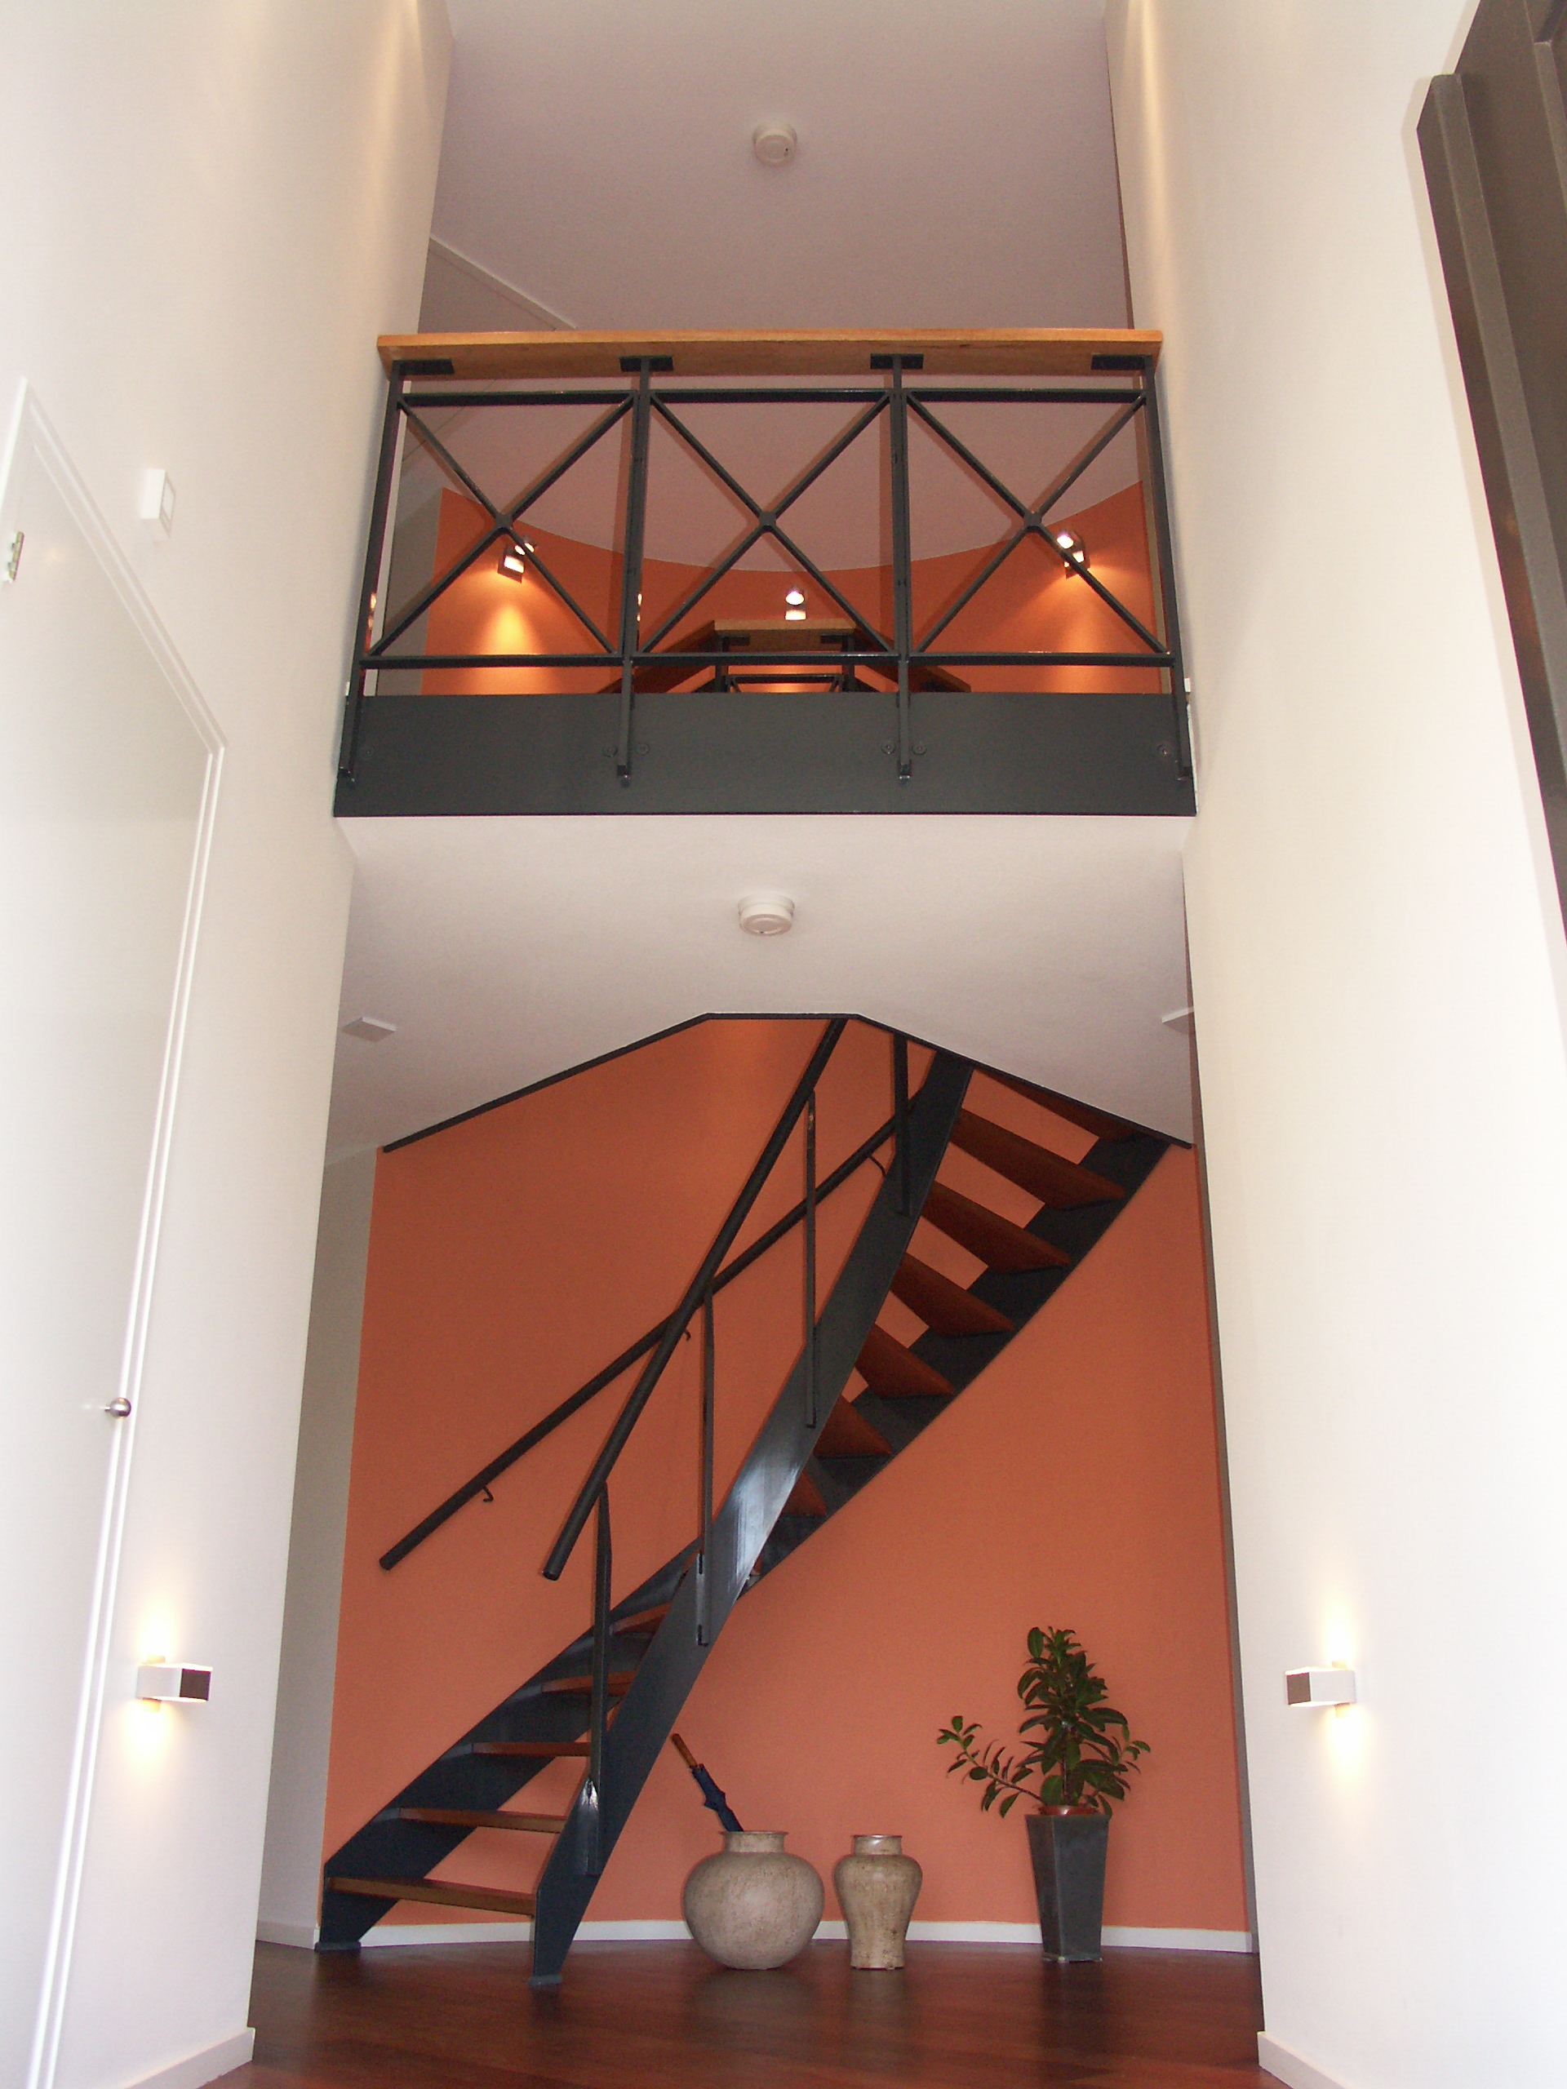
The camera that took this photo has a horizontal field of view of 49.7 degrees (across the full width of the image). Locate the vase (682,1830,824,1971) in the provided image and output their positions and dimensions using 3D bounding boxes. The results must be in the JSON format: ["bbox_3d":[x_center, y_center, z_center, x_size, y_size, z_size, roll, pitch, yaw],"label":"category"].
[{"bbox_3d":[-0.080,2.245,4.446,0.369,0.315,0.369,0,-22,0],"label":"vase"}]

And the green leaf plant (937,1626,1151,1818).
[{"bbox_3d":[0.739,1.919,4.796,0.578,0.507,0.433,0,-22,0],"label":"green leaf plant"}]

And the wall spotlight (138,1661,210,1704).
[{"bbox_3d":[-0.961,1.011,2.671,0.072,0.054,0.144,0,-22,0],"label":"wall spotlight"}]

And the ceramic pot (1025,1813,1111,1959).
[{"bbox_3d":[0.785,2.305,4.640,0.170,0.350,0.170,7,-23,-16],"label":"ceramic pot"}]

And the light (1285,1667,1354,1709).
[{"bbox_3d":[0.876,1.050,2.759,0.072,0.054,0.144,0,-22,0],"label":"light"}]

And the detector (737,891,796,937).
[{"bbox_3d":[-0.041,-0.326,4.242,0.142,0.054,0.142,0,-22,0],"label":"detector"}]

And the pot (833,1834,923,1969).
[{"bbox_3d":[0.248,2.241,4.430,0.231,0.312,0.231,0,-22,0],"label":"pot"}]

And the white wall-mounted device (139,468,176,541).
[{"bbox_3d":[-1.015,-0.875,2.743,0.035,0.095,0.057,0,-22,0],"label":"white wall-mounted device"}]

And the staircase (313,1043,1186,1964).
[{"bbox_3d":[0.010,1.196,4.974,2.575,2.657,0.959,0,-22,0],"label":"staircase"}]

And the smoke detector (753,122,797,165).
[{"bbox_3d":[-0.026,-2.841,5.335,0.142,0.057,0.142,0,-22,0],"label":"smoke detector"}]

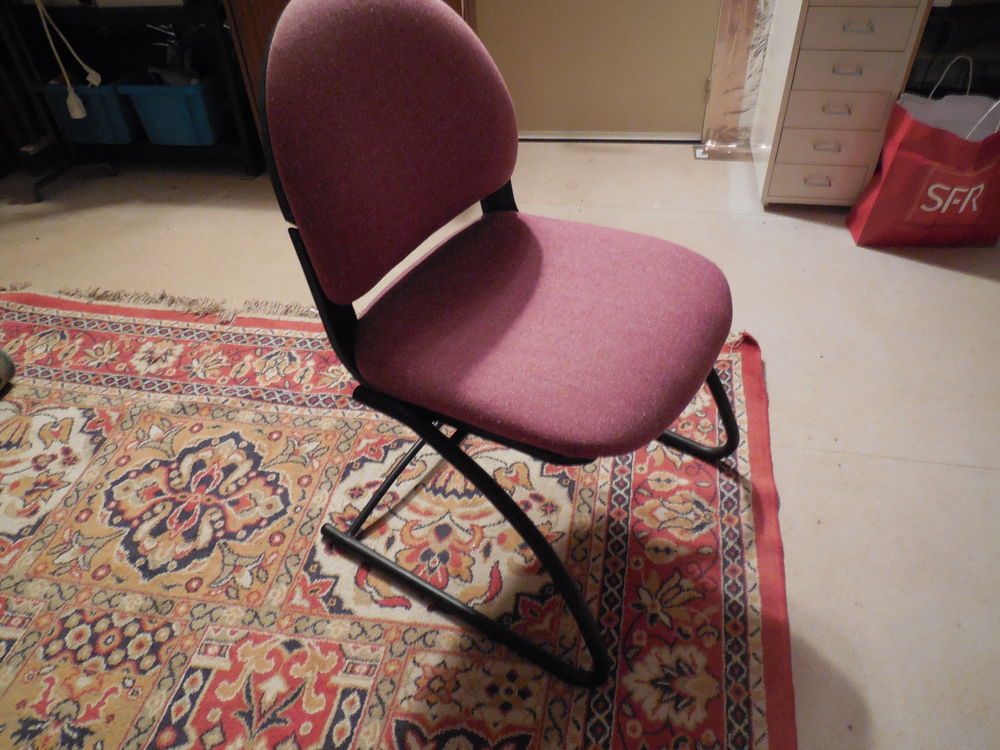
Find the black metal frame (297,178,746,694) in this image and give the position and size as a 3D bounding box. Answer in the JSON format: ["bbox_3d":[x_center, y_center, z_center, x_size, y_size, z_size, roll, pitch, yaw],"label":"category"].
[{"bbox_3d":[0.047,-0.002,1.165,0.595,0.660,0.562,23,49,26],"label":"black metal frame"}]

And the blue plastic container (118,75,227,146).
[{"bbox_3d":[-1.052,-0.987,2.542,0.300,0.215,0.410,3,43,8],"label":"blue plastic container"}]

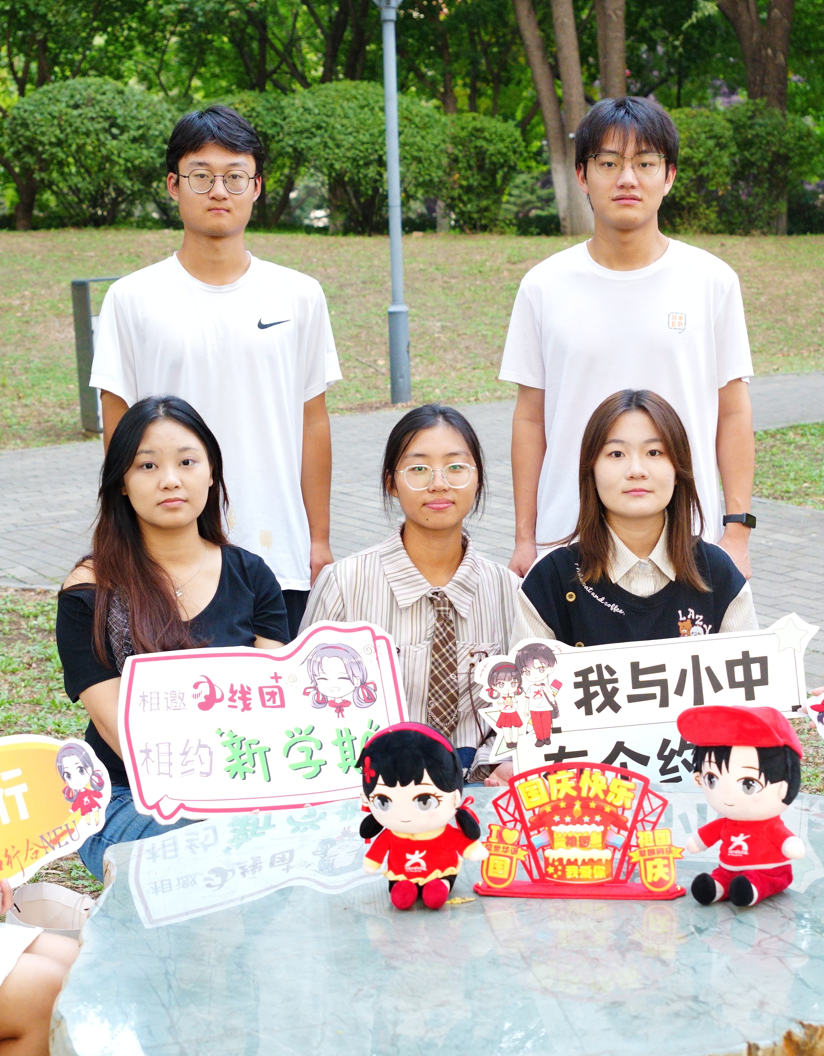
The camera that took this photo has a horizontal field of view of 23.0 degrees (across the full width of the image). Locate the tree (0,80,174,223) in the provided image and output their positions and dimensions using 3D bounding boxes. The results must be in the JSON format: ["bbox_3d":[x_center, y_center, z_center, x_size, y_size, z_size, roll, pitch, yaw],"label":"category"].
[{"bbox_3d":[-3.743,-4.370,23.500,1.850,1.700,1.800,-2,10,0],"label":"tree"}]

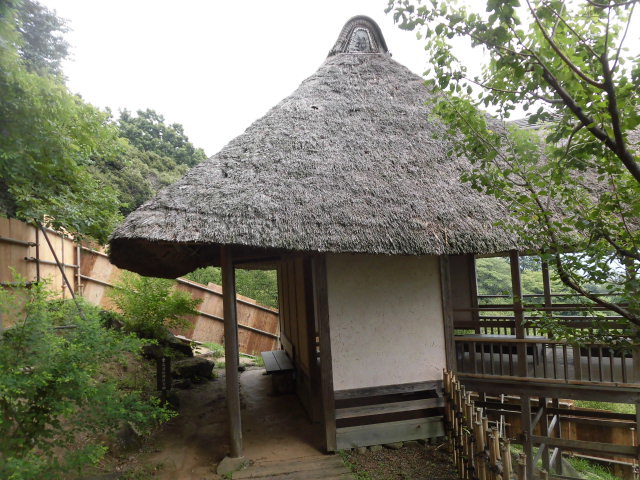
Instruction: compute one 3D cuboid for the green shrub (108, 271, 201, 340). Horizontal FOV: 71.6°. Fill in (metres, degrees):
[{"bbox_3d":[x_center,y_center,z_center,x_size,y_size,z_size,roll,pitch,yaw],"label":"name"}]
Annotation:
[{"bbox_3d":[-3.096,1.207,8.300,1.700,1.350,1.500,-3,-1,-11],"label":"green shrub"}]

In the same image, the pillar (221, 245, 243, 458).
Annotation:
[{"bbox_3d":[-0.973,1.190,4.849,0.125,2.351,0.125,-3,-1,-10],"label":"pillar"}]

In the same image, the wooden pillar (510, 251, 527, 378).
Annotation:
[{"bbox_3d":[2.962,1.101,6.624,0.115,1.922,0.115,-4,-2,27],"label":"wooden pillar"}]

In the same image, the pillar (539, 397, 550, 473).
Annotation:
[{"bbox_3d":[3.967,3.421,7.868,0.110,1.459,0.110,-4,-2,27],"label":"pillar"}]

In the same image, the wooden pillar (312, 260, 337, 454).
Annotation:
[{"bbox_3d":[0.066,1.246,5.028,0.115,2.280,0.115,-3,-1,-10],"label":"wooden pillar"}]

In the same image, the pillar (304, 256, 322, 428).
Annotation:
[{"bbox_3d":[-0.108,1.291,5.928,0.115,2.250,0.115,-3,-1,-10],"label":"pillar"}]

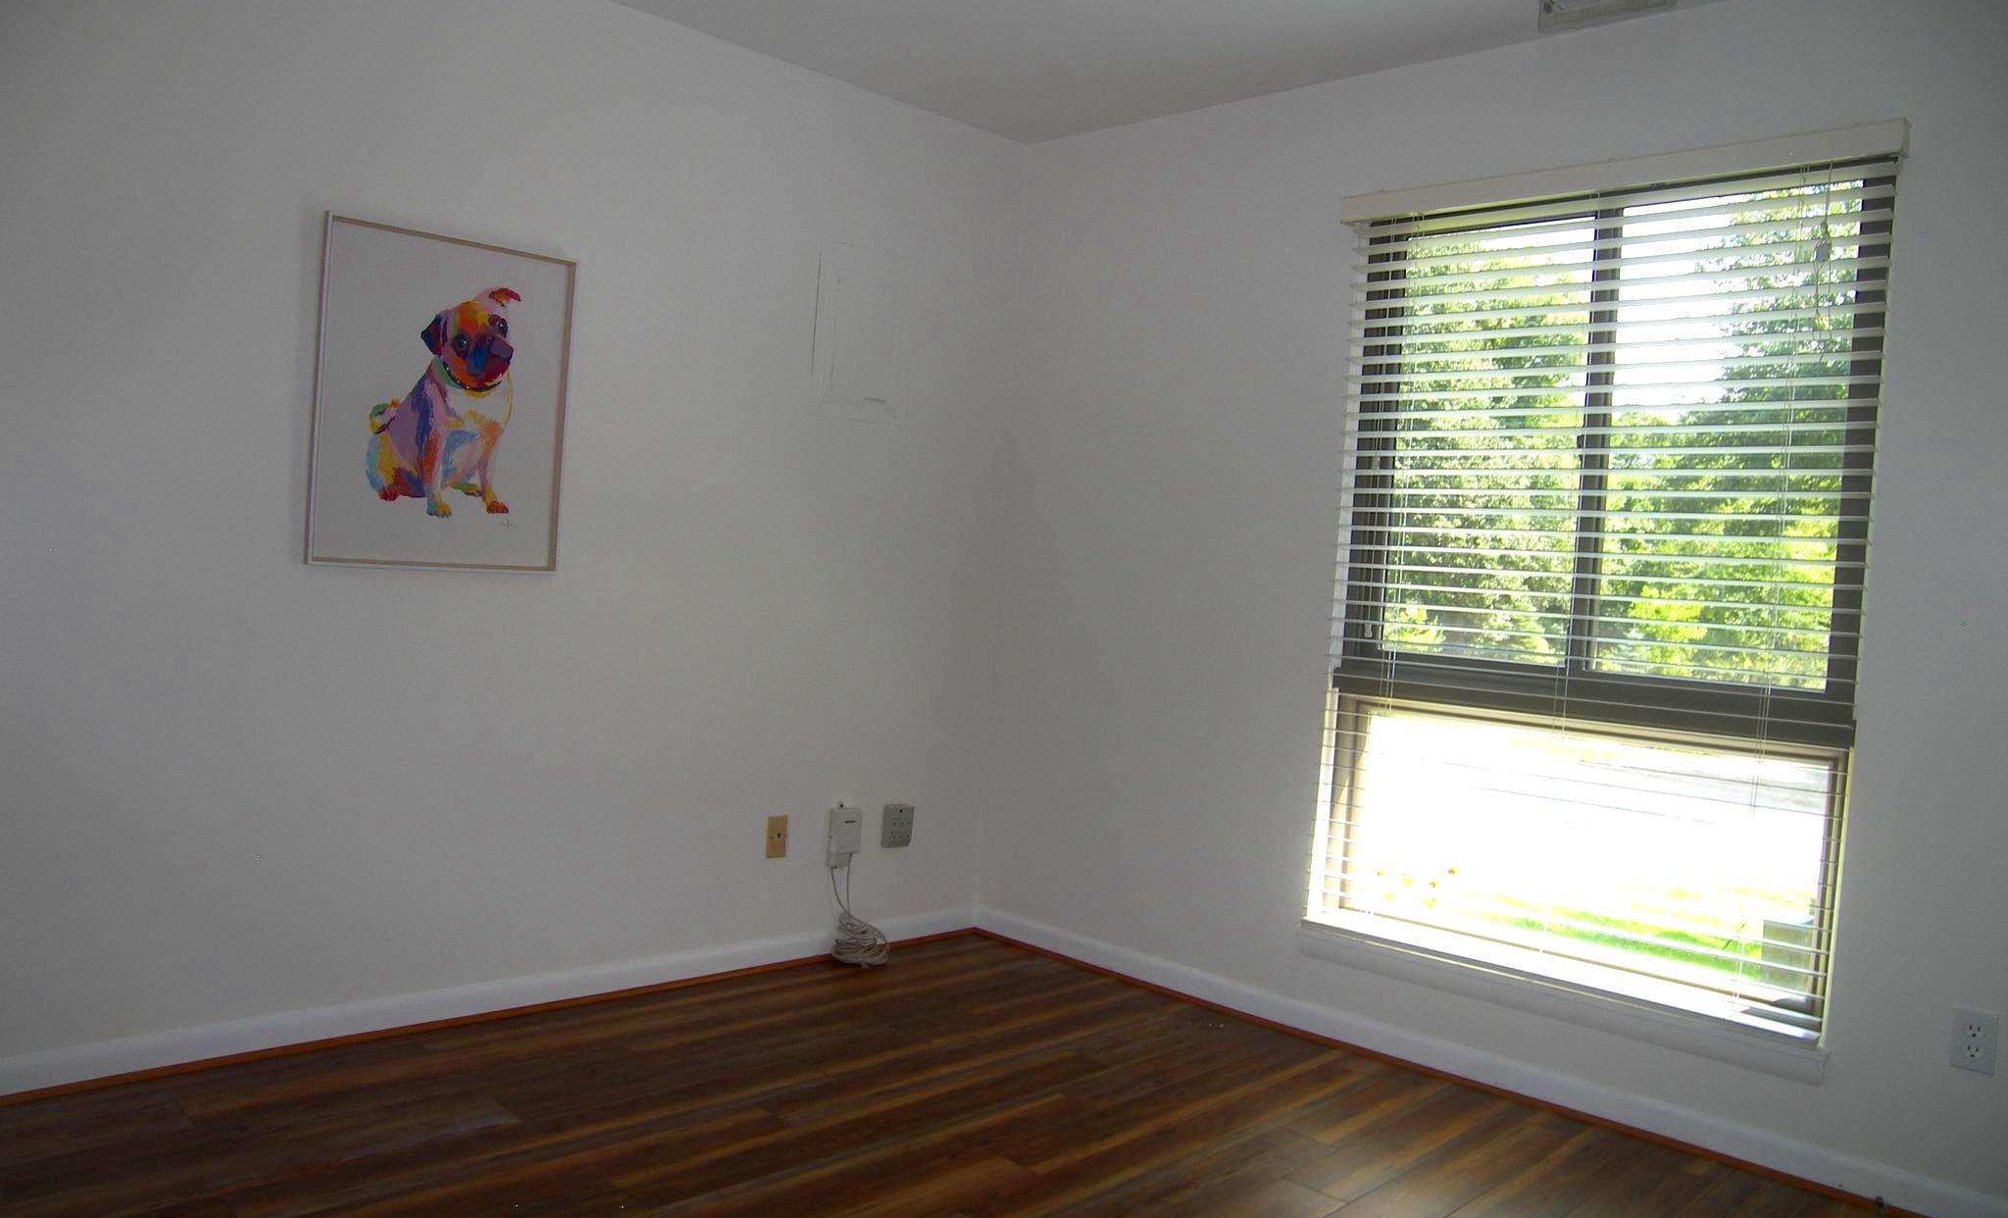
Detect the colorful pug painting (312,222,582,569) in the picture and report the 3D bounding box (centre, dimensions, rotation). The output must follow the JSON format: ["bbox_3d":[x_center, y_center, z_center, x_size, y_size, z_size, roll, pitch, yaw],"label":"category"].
[{"bbox_3d":[-1.252,-0.459,3.263,0.028,0.735,0.570,5,2,45],"label":"colorful pug painting"}]

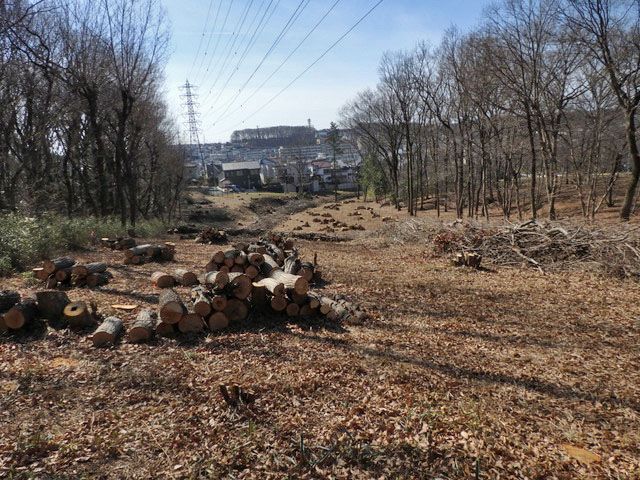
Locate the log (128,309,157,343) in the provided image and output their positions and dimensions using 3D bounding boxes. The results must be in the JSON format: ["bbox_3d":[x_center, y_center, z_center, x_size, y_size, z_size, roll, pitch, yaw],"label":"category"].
[{"bbox_3d":[-2.598,1.266,6.810,0.270,0.235,1.155,-2,4,-16],"label":"log"}]

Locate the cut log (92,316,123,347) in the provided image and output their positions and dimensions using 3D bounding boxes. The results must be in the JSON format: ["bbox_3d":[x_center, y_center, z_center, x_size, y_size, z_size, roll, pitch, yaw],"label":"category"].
[{"bbox_3d":[-2.956,1.299,6.498,0.260,0.225,0.894,-2,4,-16],"label":"cut log"}]

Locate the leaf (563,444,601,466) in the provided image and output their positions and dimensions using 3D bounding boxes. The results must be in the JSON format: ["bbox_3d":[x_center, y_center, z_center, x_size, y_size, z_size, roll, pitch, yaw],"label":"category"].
[{"bbox_3d":[1.852,1.514,3.279,0.181,0.030,0.284,-2,4,-13],"label":"leaf"}]

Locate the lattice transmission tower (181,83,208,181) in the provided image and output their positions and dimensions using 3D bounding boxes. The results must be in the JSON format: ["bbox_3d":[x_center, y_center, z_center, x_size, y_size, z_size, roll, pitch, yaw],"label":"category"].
[{"bbox_3d":[-50.118,-44.047,185.877,8.200,38.100,6.200,-8,13,-19],"label":"lattice transmission tower"}]

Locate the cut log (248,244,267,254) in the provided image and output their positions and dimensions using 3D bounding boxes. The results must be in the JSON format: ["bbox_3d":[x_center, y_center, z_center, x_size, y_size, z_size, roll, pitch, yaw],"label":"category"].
[{"bbox_3d":[-1.727,0.292,12.873,0.250,0.240,0.800,-3,4,-21],"label":"cut log"}]

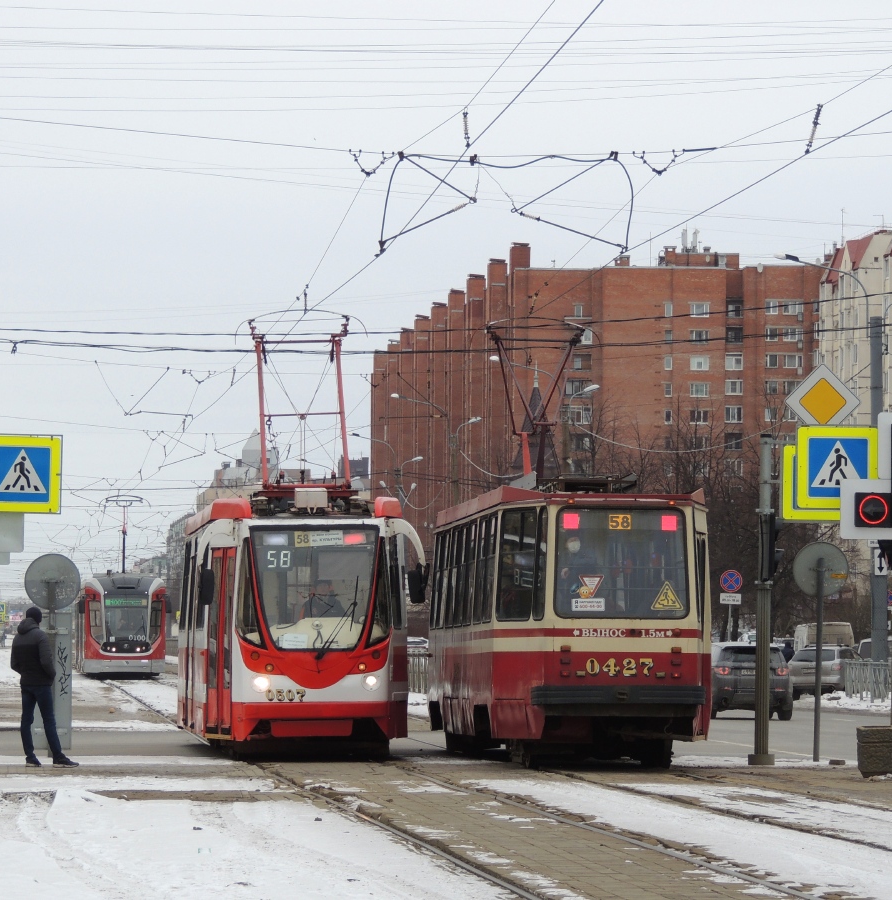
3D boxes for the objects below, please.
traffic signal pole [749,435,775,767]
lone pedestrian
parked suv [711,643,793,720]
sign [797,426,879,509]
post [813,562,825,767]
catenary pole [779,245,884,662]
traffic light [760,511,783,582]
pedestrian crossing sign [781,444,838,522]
[{"bbox_3d":[3.823,1.815,64.800,0.270,4.000,0.270,0,-2,-5],"label":"traffic signal pole"},{"bbox_3d":[-4.633,2.740,62.000,0.600,1.840,0.500,-1,-2,35],"label":"lone pedestrian"},{"bbox_3d":[6.593,5.169,120.500,1.930,1.720,4.600,0,-2,-5],"label":"parked suv"},{"bbox_3d":[4.394,0.202,60.200,0.900,0.910,0.050,0,-2,-5],"label":"sign"},{"bbox_3d":[4.551,2.564,65.600,0.080,2.500,0.080,1,-2,-5],"label":"post"},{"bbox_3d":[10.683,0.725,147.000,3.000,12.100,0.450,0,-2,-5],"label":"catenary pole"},{"bbox_3d":[4.010,1.191,66.000,0.300,0.850,0.340,0,-2,-2],"label":"traffic light"},{"bbox_3d":[4.481,0.400,64.200,0.920,0.920,0.060,1,-2,-5],"label":"pedestrian crossing sign"}]

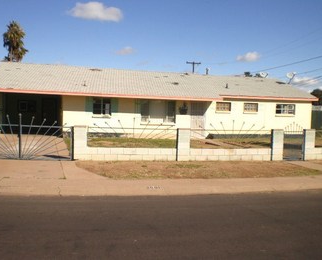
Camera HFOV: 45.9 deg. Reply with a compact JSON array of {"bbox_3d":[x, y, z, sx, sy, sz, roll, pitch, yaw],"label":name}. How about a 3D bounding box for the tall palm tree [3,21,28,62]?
[{"bbox_3d":[-17.991,-7.234,47.000,3.200,12.600,3.200,1,2,-16],"label":"tall palm tree"}]

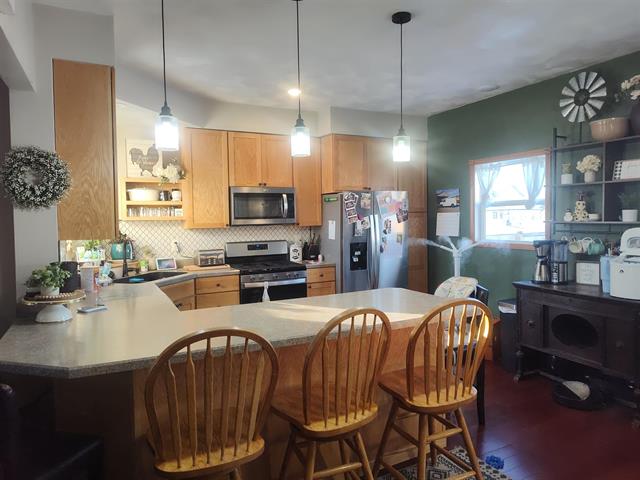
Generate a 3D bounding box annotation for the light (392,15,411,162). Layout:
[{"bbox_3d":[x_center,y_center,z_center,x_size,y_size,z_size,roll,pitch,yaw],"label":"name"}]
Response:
[{"bbox_3d":[0.519,-0.950,2.679,0.119,0.911,0.119,-1,3,0],"label":"light"}]

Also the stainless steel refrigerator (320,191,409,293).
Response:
[{"bbox_3d":[0.504,0.298,5.314,0.917,1.760,0.815,-3,3,-27],"label":"stainless steel refrigerator"}]

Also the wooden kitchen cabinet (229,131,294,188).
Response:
[{"bbox_3d":[-0.724,-0.895,4.918,0.759,0.586,0.352,-3,3,-27],"label":"wooden kitchen cabinet"}]

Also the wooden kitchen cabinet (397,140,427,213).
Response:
[{"bbox_3d":[1.041,-0.810,5.665,0.462,0.912,0.620,-2,3,-26],"label":"wooden kitchen cabinet"}]

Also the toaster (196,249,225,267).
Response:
[{"bbox_3d":[-1.225,0.196,4.760,0.278,0.170,0.240,-2,3,-26],"label":"toaster"}]

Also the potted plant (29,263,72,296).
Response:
[{"bbox_3d":[-1.513,0.222,2.387,0.201,0.189,0.191,-3,3,-27],"label":"potted plant"}]

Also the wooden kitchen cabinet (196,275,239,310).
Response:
[{"bbox_3d":[-1.178,0.804,4.655,0.460,0.876,0.610,-2,3,-26],"label":"wooden kitchen cabinet"}]

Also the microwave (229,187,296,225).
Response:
[{"bbox_3d":[-0.704,-0.386,4.923,0.759,0.412,0.402,-3,3,-27],"label":"microwave"}]

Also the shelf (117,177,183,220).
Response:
[{"bbox_3d":[-1.790,-0.424,4.519,0.660,0.445,0.240,-2,3,-26],"label":"shelf"}]

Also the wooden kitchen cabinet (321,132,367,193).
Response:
[{"bbox_3d":[0.223,-0.900,5.265,0.467,0.664,0.620,-2,3,-26],"label":"wooden kitchen cabinet"}]

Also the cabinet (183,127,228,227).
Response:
[{"bbox_3d":[-1.273,-0.654,4.710,0.467,1.051,0.330,-2,3,-26],"label":"cabinet"}]

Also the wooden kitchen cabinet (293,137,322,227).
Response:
[{"bbox_3d":[-0.211,-0.697,5.224,0.365,1.051,0.330,-2,3,-26],"label":"wooden kitchen cabinet"}]

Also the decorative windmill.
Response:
[{"bbox_3d":[2.237,-1.123,3.629,0.101,0.604,0.407,-3,3,-27],"label":"decorative windmill"}]

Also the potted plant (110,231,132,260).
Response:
[{"bbox_3d":[-2.010,0.060,4.313,0.200,0.295,0.190,-2,3,-26],"label":"potted plant"}]

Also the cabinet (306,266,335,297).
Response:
[{"bbox_3d":[-0.120,0.747,5.129,0.369,0.905,0.634,-3,3,-27],"label":"cabinet"}]

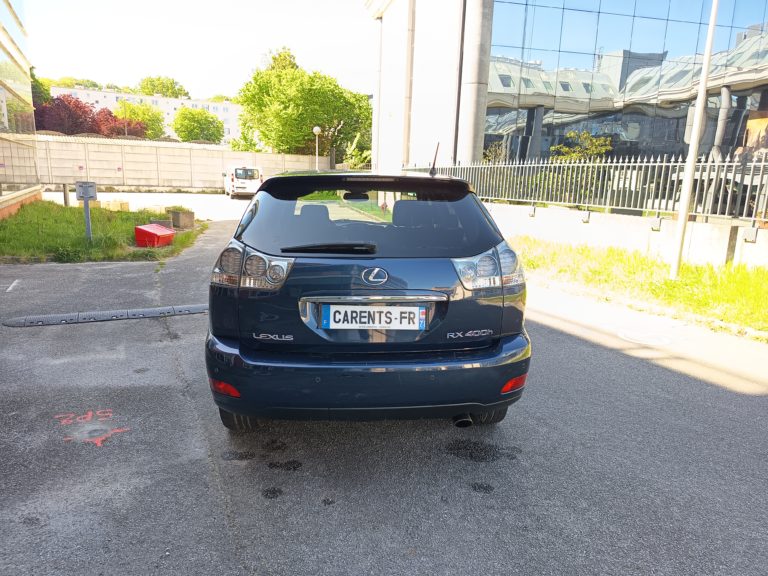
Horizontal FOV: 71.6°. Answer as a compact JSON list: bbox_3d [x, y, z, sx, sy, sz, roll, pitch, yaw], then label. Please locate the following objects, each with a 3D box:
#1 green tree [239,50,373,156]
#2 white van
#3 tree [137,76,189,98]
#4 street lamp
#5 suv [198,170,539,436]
[{"bbox_3d":[-6.936,-14.626,47.524,13.000,12.296,12.000,2,12,0],"label":"green tree"},{"bbox_3d":[-9.177,-6.833,34.918,1.930,1.960,4.800,-3,12,-21],"label":"white van"},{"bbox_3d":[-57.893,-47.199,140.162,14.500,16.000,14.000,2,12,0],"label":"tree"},{"bbox_3d":[-3.574,-6.411,28.285,0.430,4.167,0.430,2,12,0],"label":"street lamp"},{"bbox_3d":[-0.222,-0.178,4.735,1.845,1.690,4.755,1,12,-5],"label":"suv"}]

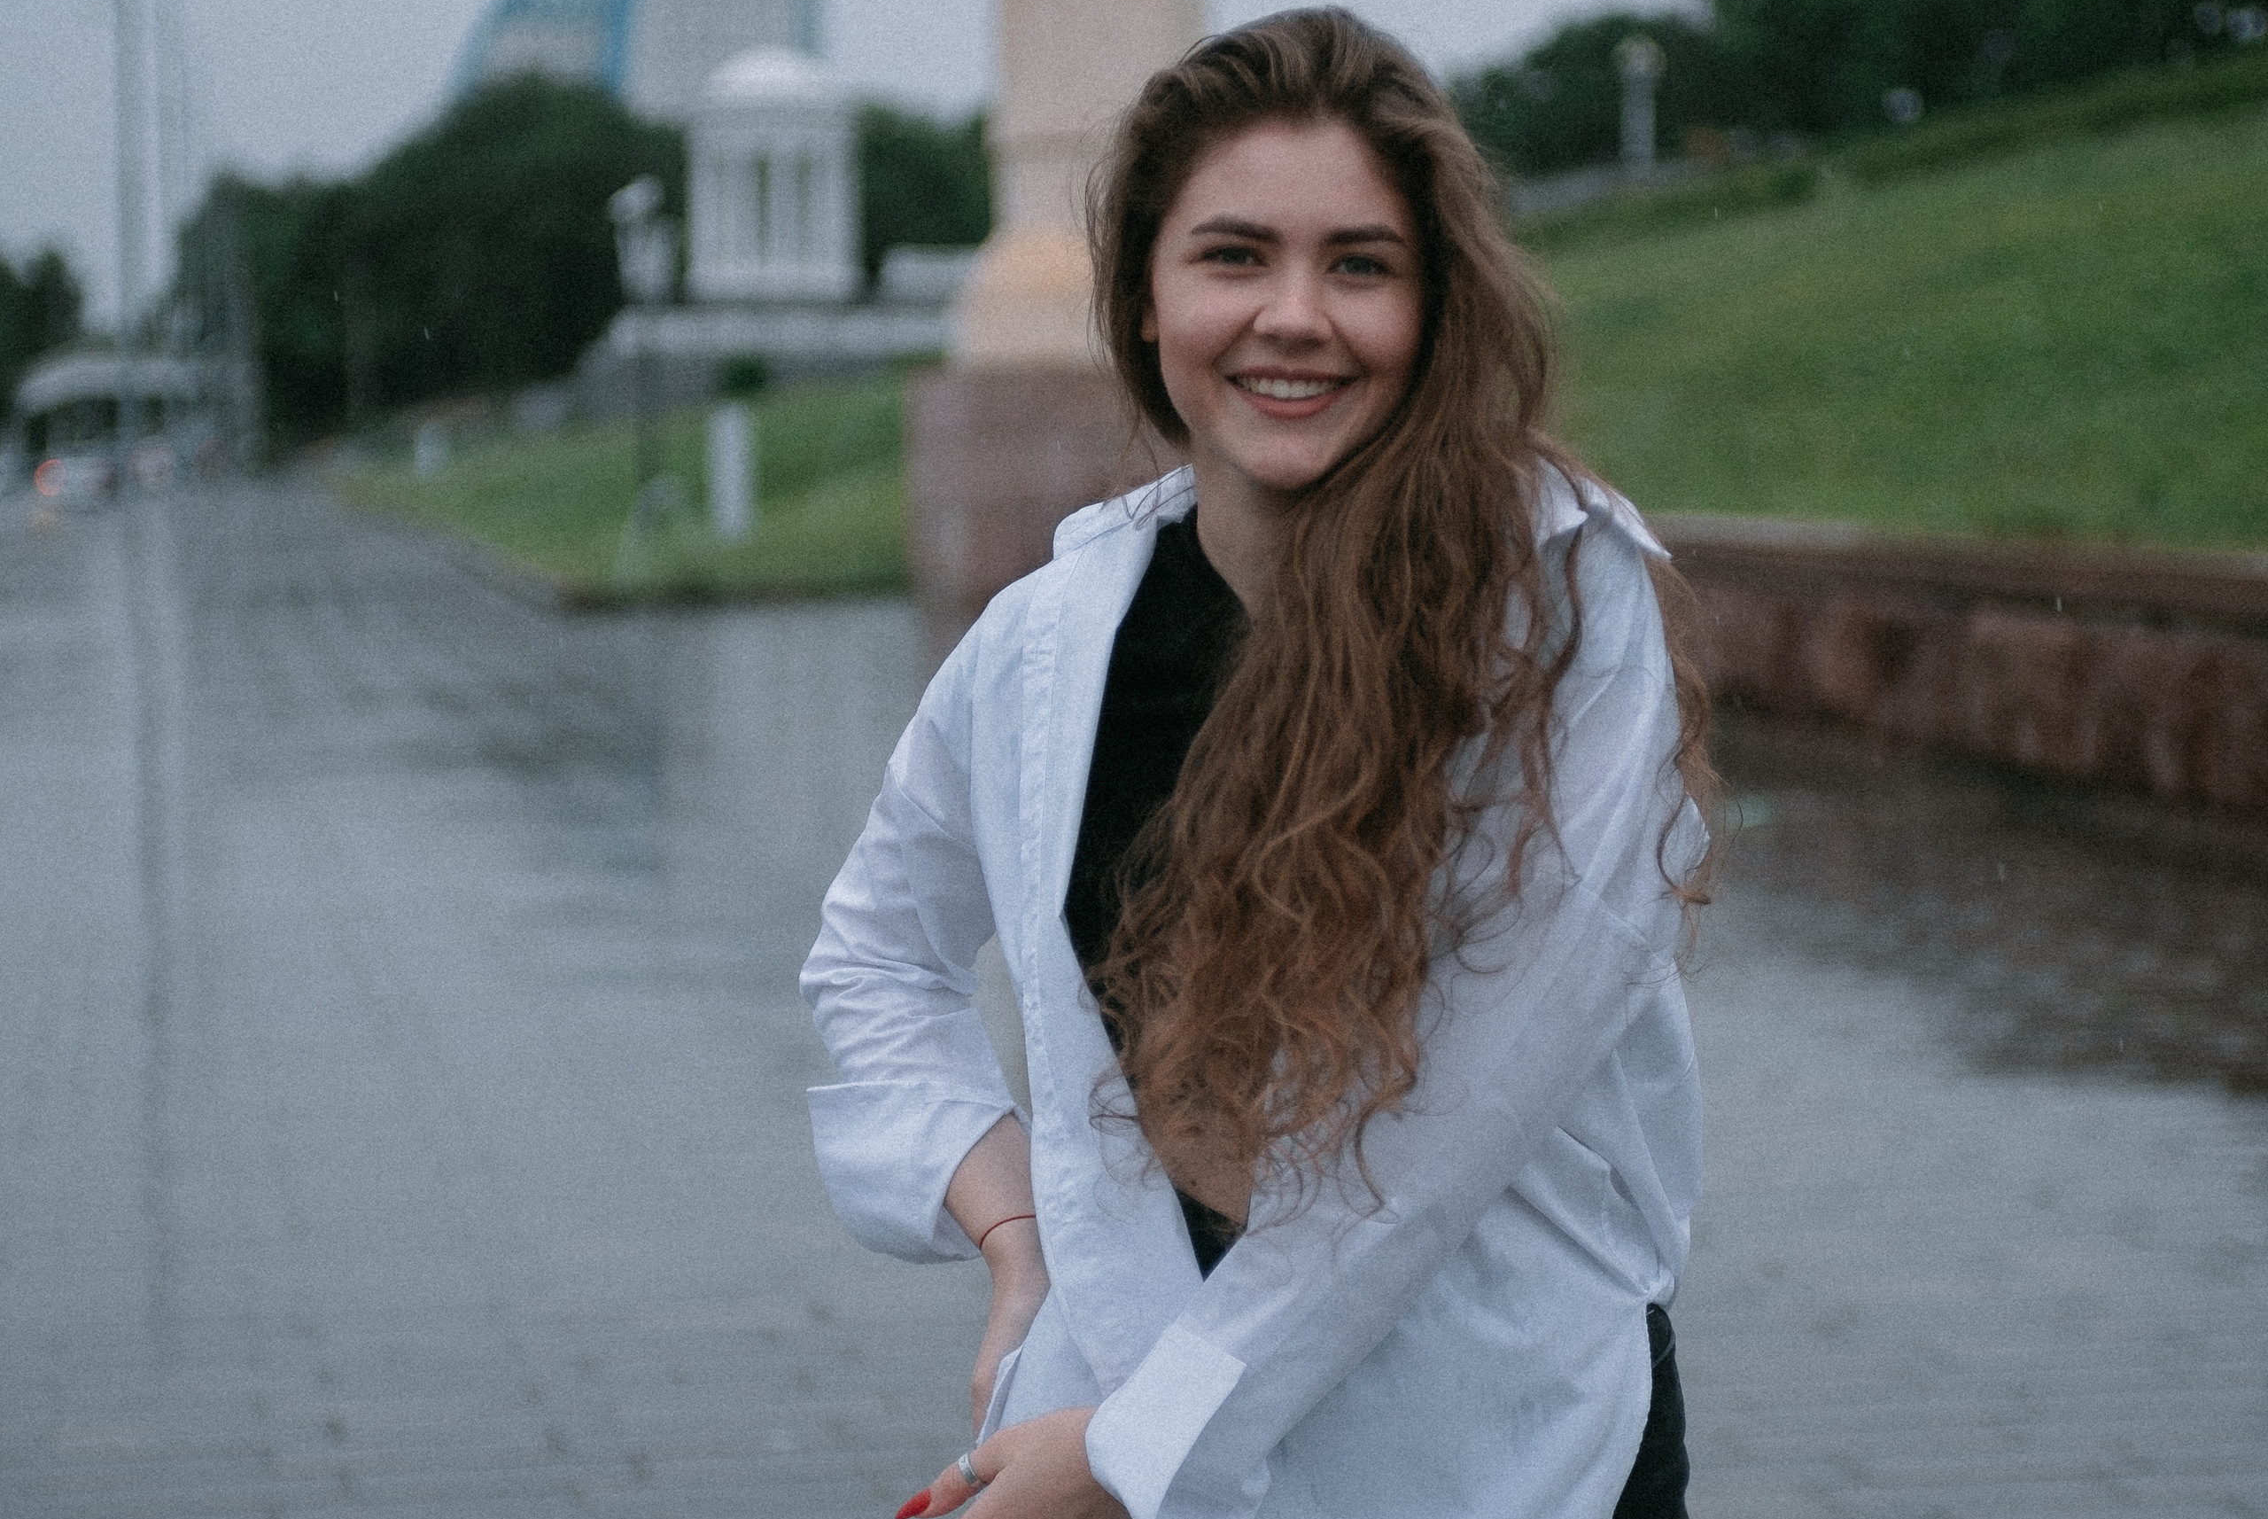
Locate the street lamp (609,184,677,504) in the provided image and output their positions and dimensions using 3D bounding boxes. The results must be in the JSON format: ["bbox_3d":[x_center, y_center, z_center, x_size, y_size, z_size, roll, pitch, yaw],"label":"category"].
[{"bbox_3d":[-4.911,-4.179,50.000,0.620,3.250,0.620,-1,4,-6],"label":"street lamp"}]

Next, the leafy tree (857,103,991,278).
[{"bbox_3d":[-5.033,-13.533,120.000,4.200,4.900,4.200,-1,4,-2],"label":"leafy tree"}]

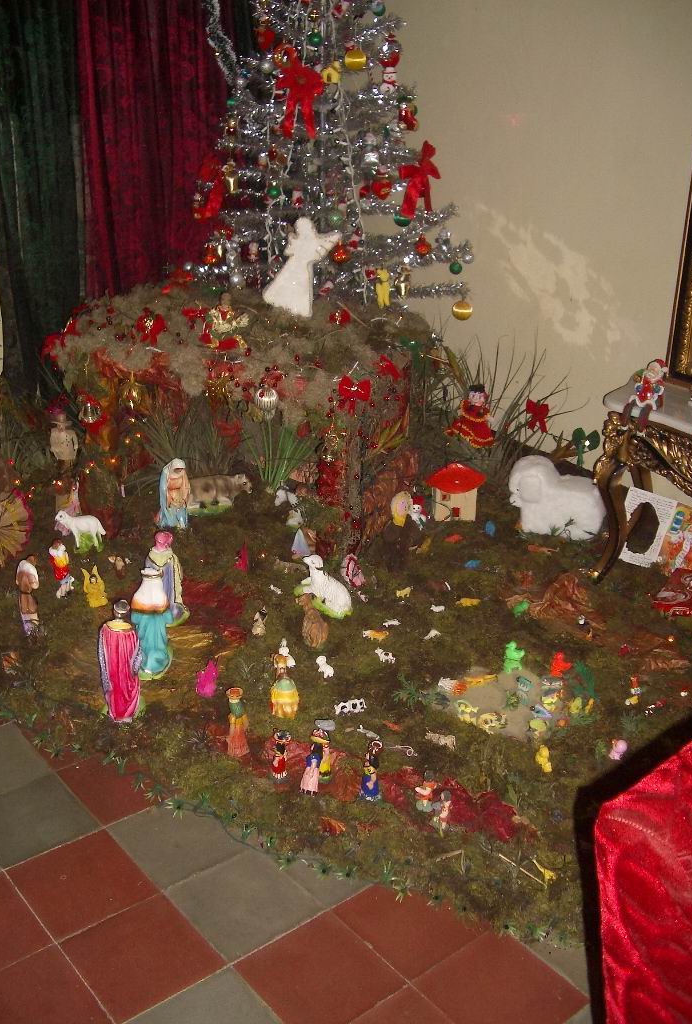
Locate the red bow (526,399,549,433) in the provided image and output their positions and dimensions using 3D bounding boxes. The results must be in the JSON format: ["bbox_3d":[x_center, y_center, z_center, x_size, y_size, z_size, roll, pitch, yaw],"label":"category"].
[{"bbox_3d":[0.847,-0.427,4.580,0.105,0.145,0.045,9,23,13],"label":"red bow"}]

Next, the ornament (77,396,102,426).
[{"bbox_3d":[-0.879,-0.345,3.550,0.080,0.092,0.080,3,23,-1],"label":"ornament"}]

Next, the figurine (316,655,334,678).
[{"bbox_3d":[-0.056,0.423,2.831,0.056,0.062,0.030,17,27,28],"label":"figurine"}]

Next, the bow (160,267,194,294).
[{"bbox_3d":[-0.731,-1.006,4.500,0.146,0.109,0.073,3,23,-1],"label":"bow"}]

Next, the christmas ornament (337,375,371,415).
[{"bbox_3d":[0.024,-0.384,3.380,0.103,0.117,0.040,4,23,0],"label":"christmas ornament"}]

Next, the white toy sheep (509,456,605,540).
[{"bbox_3d":[0.816,-0.059,4.014,0.375,0.285,0.220,7,23,8],"label":"white toy sheep"}]

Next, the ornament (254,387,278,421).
[{"bbox_3d":[-0.267,-0.365,3.480,0.080,0.104,0.080,3,23,-1],"label":"ornament"}]

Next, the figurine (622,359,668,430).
[{"bbox_3d":[0.988,-0.389,3.420,0.130,0.240,0.125,19,27,32],"label":"figurine"}]

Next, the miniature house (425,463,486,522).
[{"bbox_3d":[0.412,-0.088,3.915,0.235,0.204,0.235,3,23,-3],"label":"miniature house"}]

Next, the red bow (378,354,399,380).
[{"bbox_3d":[0.145,-0.493,3.530,0.088,0.092,0.050,-2,23,-13],"label":"red bow"}]

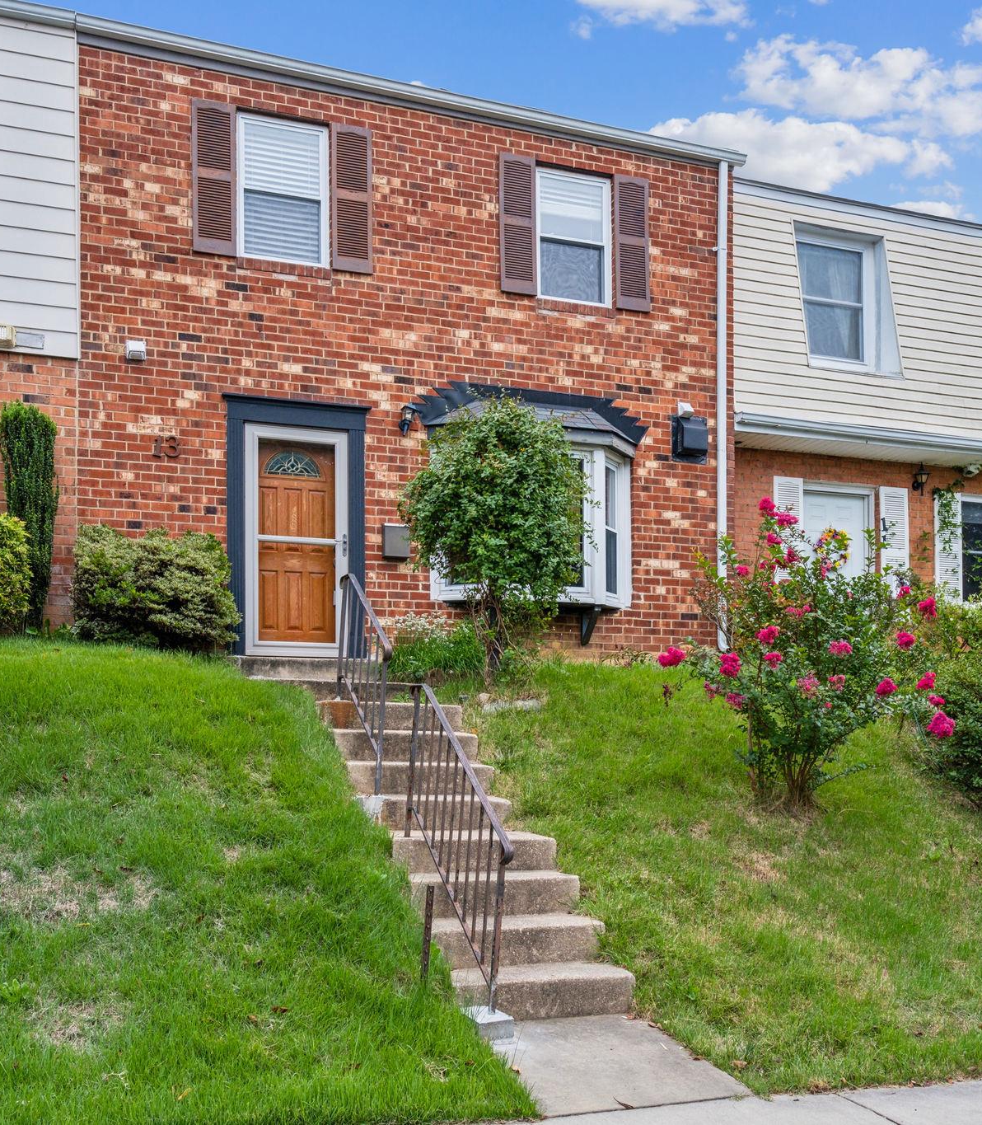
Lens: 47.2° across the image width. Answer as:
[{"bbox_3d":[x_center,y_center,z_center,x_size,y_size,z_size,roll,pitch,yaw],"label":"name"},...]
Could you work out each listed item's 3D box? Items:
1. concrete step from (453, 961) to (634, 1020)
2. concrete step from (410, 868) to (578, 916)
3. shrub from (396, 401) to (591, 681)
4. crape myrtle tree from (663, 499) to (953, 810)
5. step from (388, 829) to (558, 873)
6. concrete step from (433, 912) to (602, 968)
[{"bbox_3d":[0.190,2.102,5.421,0.940,0.190,0.360,2,-4,-19],"label":"concrete step"},{"bbox_3d":[-0.026,1.794,6.067,0.940,0.190,0.360,2,-4,-19],"label":"concrete step"},{"bbox_3d":[0.016,-0.194,9.200,1.450,2.280,1.400,0,-4,0],"label":"shrub"},{"bbox_3d":[2.134,0.624,7.600,1.850,2.050,1.750,2,-4,-19],"label":"crape myrtle tree"},{"bbox_3d":[-0.178,1.690,6.519,0.940,0.190,0.660,2,-4,-19],"label":"step"},{"bbox_3d":[0.081,1.951,5.745,0.940,0.190,0.360,2,-4,-19],"label":"concrete step"}]

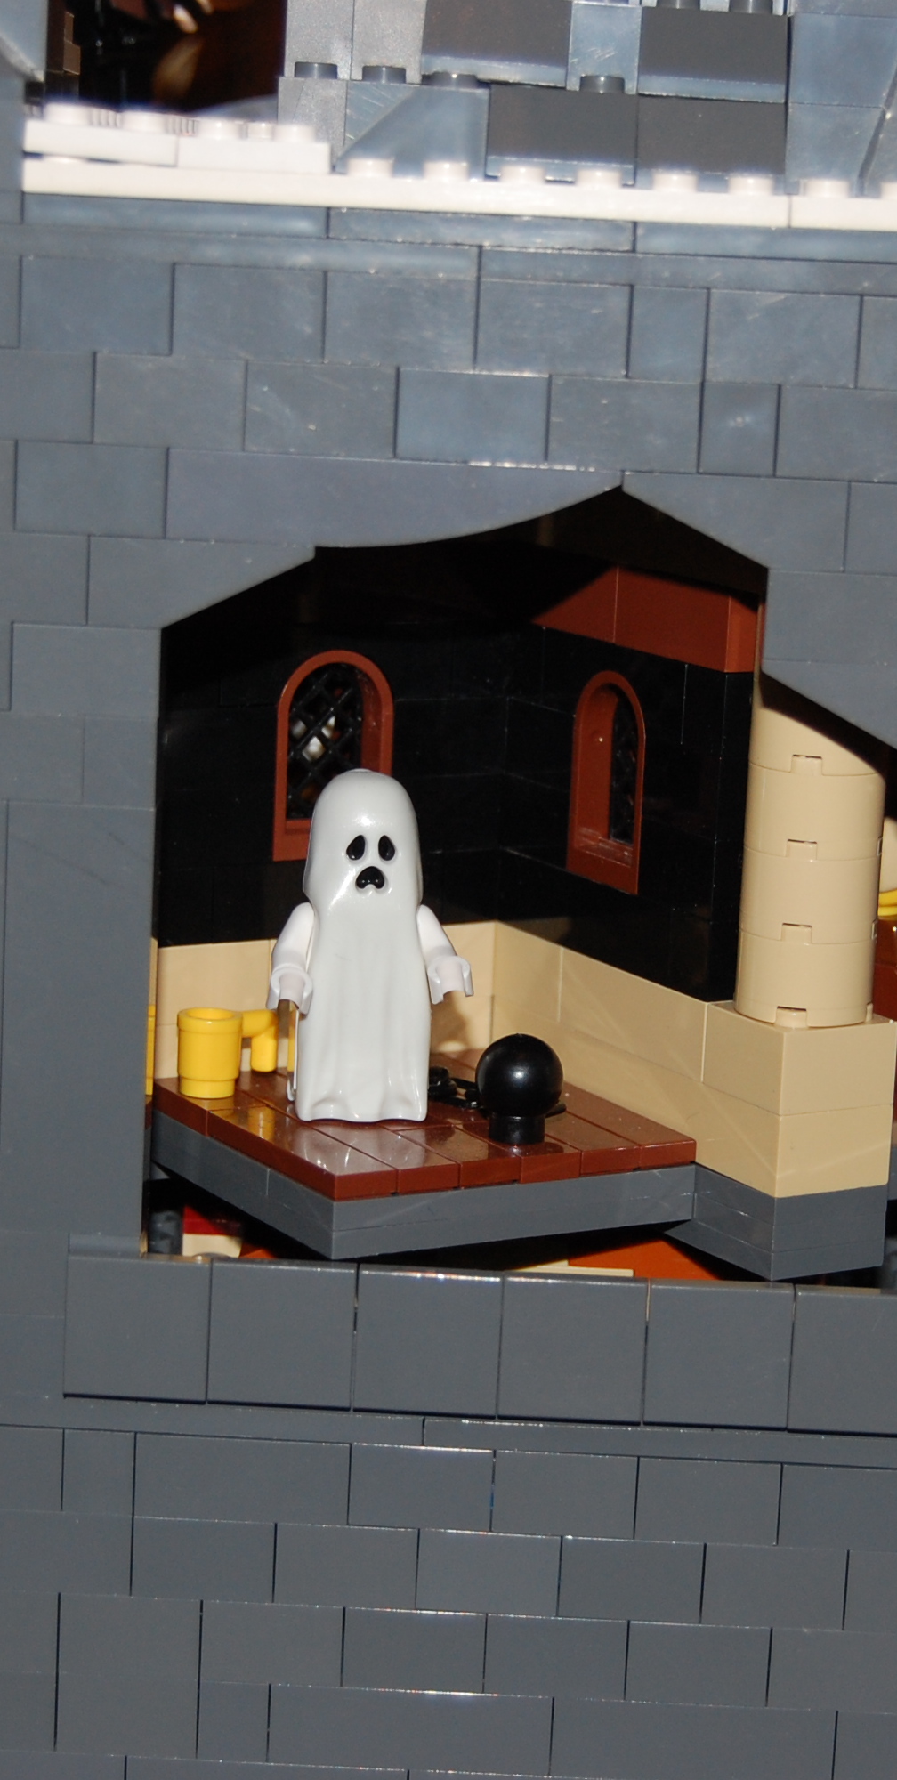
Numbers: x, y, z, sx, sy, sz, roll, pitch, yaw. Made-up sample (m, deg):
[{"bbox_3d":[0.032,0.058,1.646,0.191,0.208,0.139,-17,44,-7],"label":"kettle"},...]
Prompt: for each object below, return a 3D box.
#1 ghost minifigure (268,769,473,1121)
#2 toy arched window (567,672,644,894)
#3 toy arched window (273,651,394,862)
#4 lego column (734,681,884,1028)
[{"bbox_3d":[-0.010,0.006,0.444,0.024,0.041,0.014,1,11,-8],"label":"ghost minifigure"},{"bbox_3d":[0.022,-0.013,0.457,0.008,0.026,0.016,-4,13,-30],"label":"toy arched window"},{"bbox_3d":[-0.016,-0.017,0.467,0.016,0.026,0.008,-4,13,-30],"label":"toy arched window"},{"bbox_3d":[0.042,-0.007,0.432,0.016,0.042,0.016,2,11,0],"label":"lego column"}]

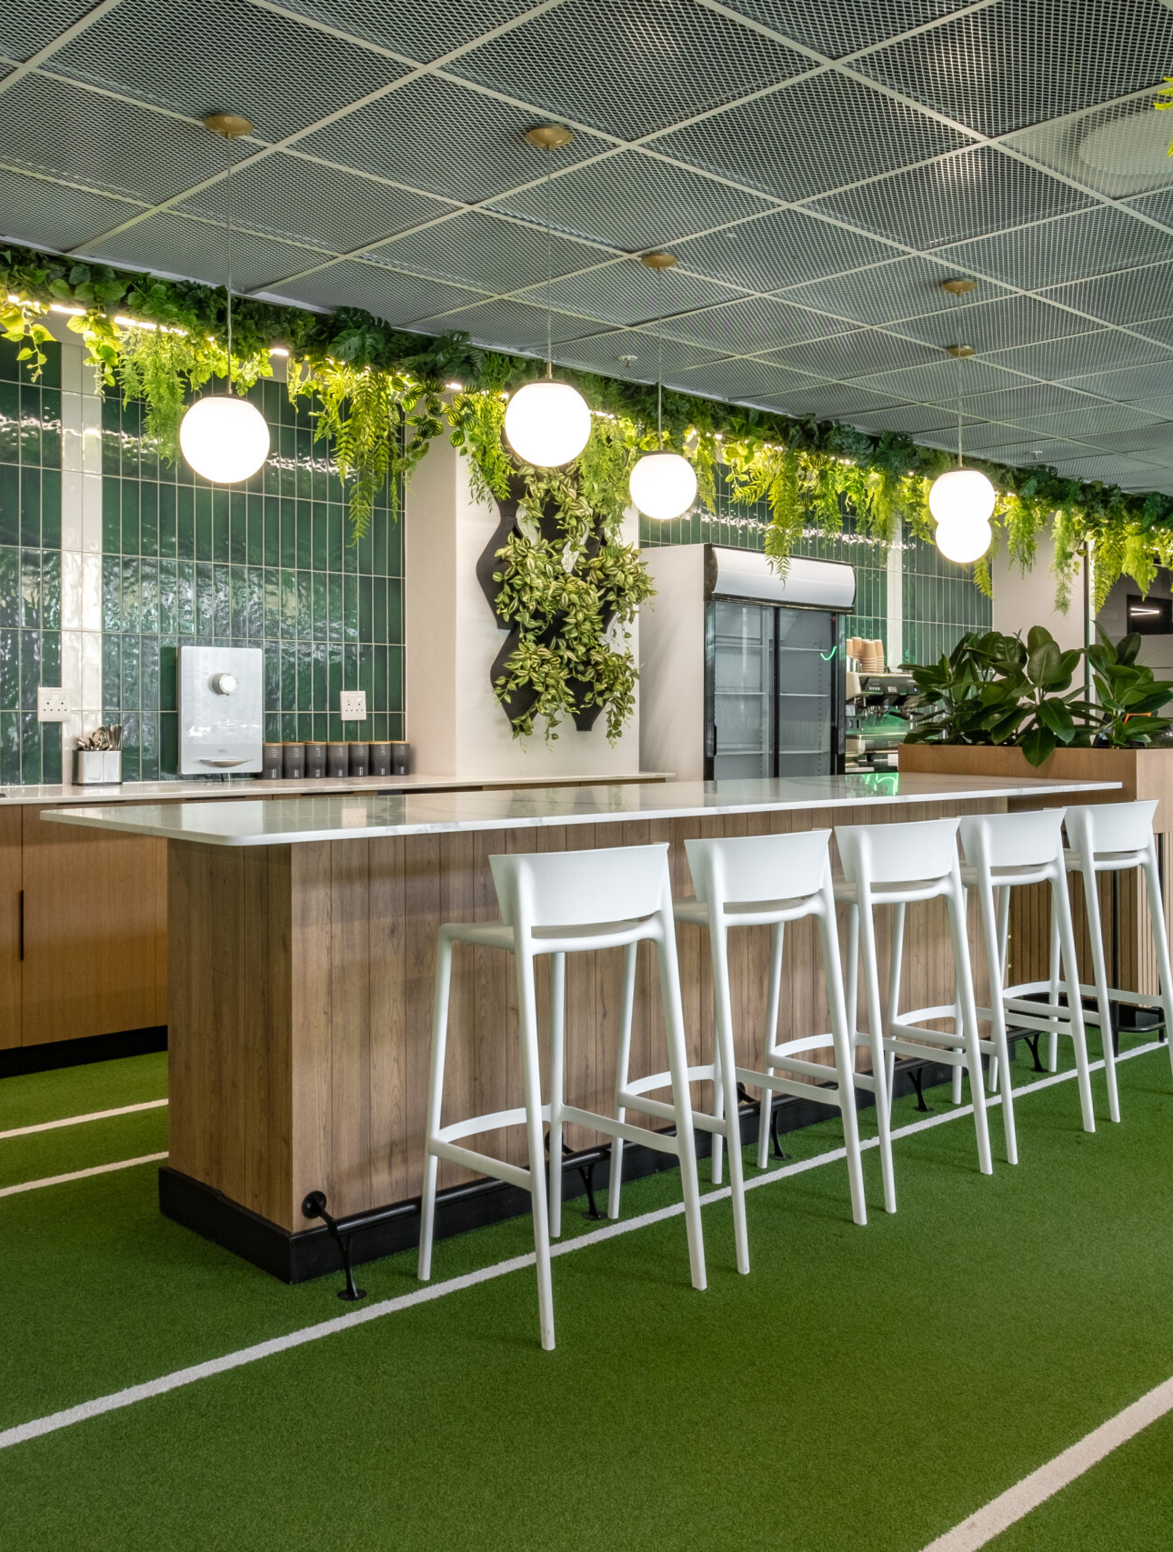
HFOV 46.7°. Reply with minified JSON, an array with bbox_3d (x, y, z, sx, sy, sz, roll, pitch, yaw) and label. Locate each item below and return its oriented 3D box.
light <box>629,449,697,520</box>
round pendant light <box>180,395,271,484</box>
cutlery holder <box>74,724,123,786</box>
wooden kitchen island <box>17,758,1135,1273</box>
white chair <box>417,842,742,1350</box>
[{"bbox_3d":[0.228,-0.868,4.054,0.205,0.210,0.205,1,2,0],"label":"light"},{"bbox_3d":[-0.839,-0.783,3.157,0.205,0.210,0.205,1,2,0],"label":"round pendant light"},{"bbox_3d":[-1.855,-0.078,5.186,0.165,0.227,0.100,-2,3,-43],"label":"cutlery holder"},{"bbox_3d":[0.348,0.550,4.361,3.805,0.962,0.940,-2,3,-43],"label":"wooden kitchen island"},{"bbox_3d":[-0.056,0.613,2.886,0.500,0.945,0.465,-2,3,-43],"label":"white chair"}]

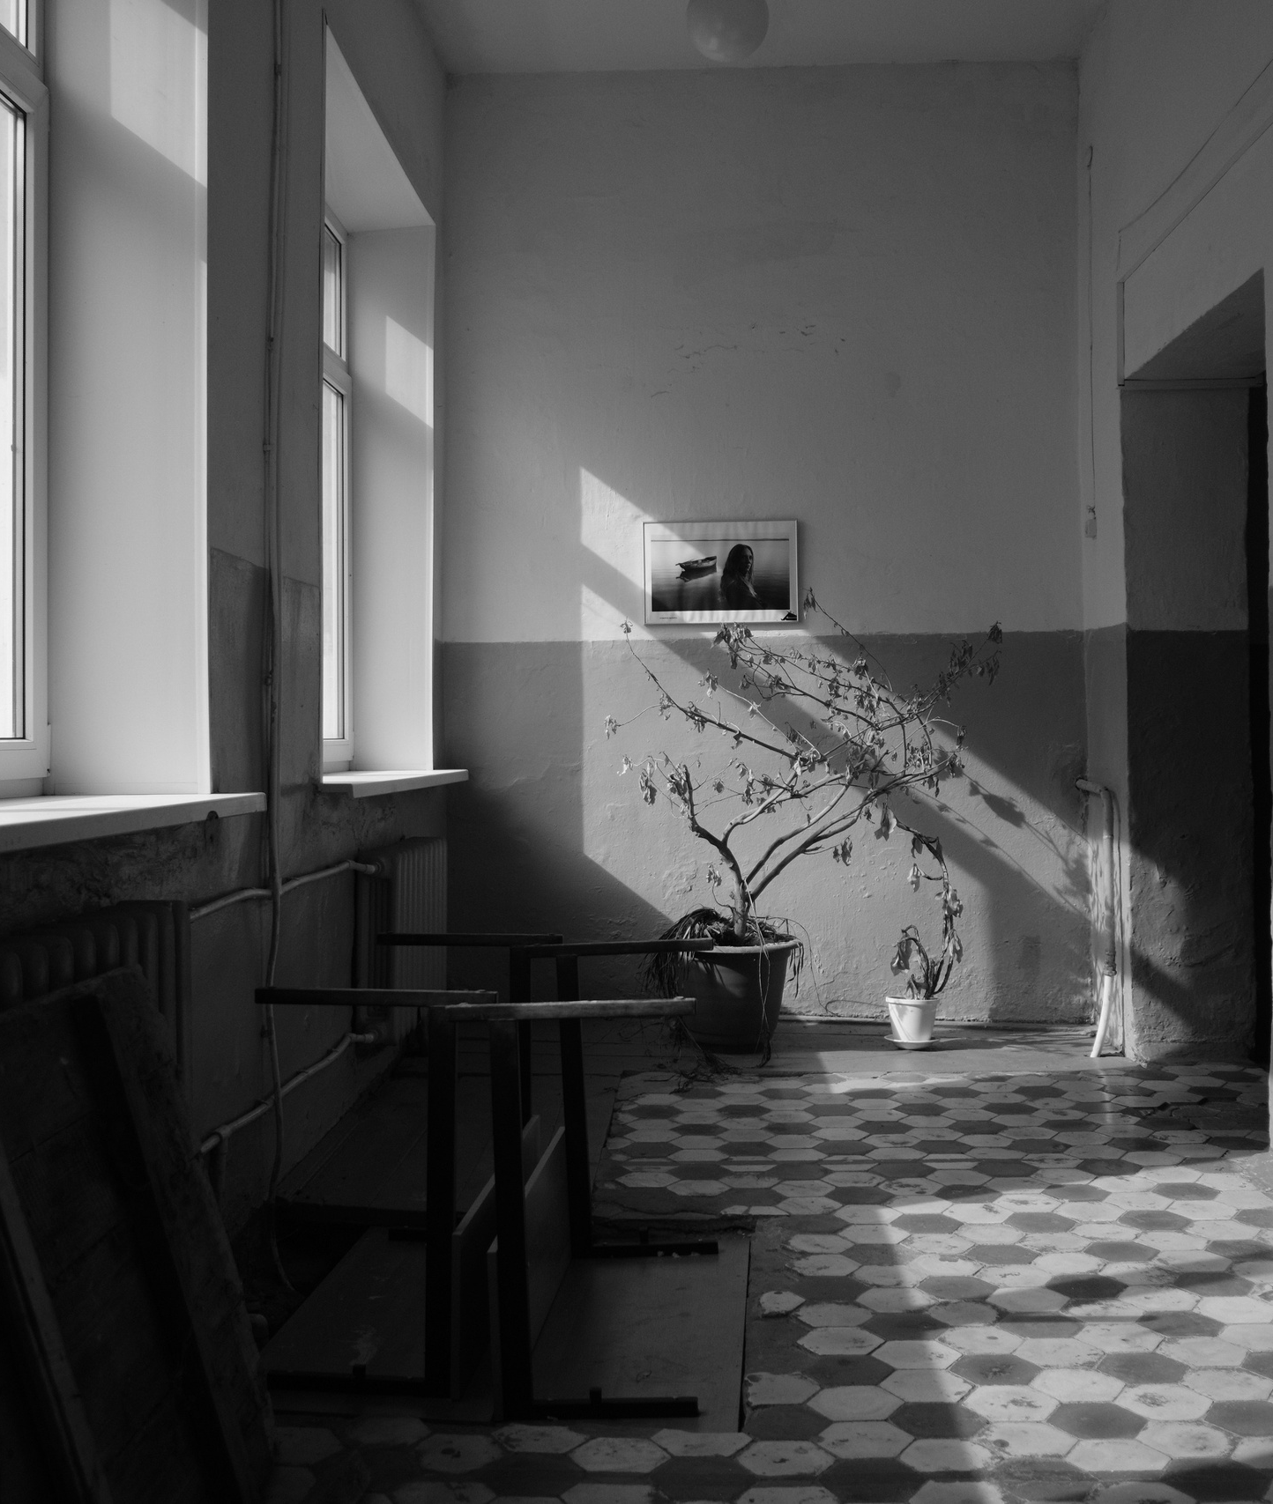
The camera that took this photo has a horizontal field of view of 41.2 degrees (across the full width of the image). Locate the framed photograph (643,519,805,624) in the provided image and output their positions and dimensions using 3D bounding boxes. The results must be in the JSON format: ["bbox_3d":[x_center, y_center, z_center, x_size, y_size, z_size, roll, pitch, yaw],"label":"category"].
[{"bbox_3d":[0.333,-0.697,6.590,0.600,0.405,0.025,-1,0,2],"label":"framed photograph"}]

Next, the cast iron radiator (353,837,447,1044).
[{"bbox_3d":[-0.757,0.590,5.490,0.140,0.580,0.880,-1,0,2],"label":"cast iron radiator"}]

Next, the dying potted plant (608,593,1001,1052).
[{"bbox_3d":[0.597,0.239,6.000,1.390,1.610,1.000,-1,0,2],"label":"dying potted plant"}]

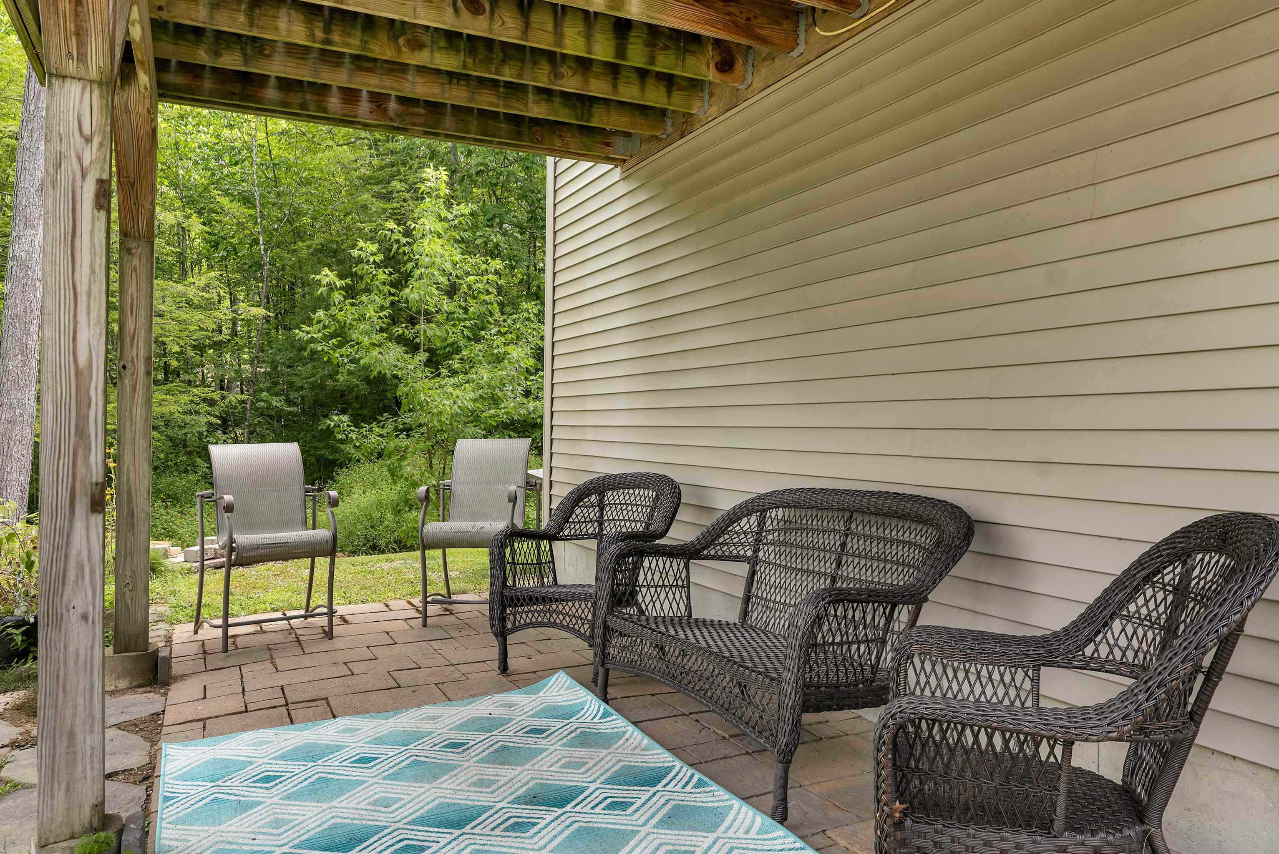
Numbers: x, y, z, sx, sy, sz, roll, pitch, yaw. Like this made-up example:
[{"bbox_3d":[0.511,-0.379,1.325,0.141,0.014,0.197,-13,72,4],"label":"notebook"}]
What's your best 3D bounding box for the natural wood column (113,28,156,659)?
[{"bbox_3d":[-2.413,-0.306,4.092,0.141,2.734,0.141,1,0,-27],"label":"natural wood column"}]

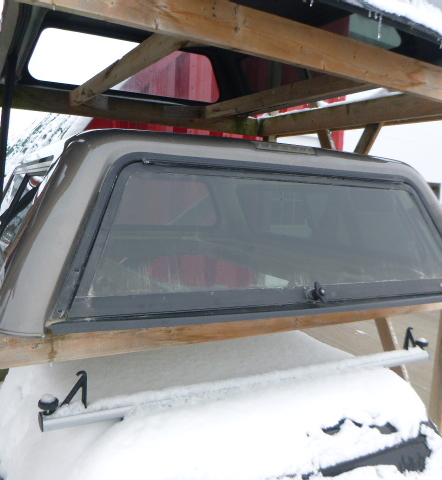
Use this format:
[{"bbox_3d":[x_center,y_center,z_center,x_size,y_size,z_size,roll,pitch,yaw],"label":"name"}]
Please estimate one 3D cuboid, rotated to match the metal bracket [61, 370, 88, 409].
[{"bbox_3d":[-0.399,0.414,1.254,0.063,0.103,0.043,0,6,-29],"label":"metal bracket"}]

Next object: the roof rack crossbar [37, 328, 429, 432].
[{"bbox_3d":[0.204,0.434,1.599,1.560,0.140,0.058,0,6,-29],"label":"roof rack crossbar"}]

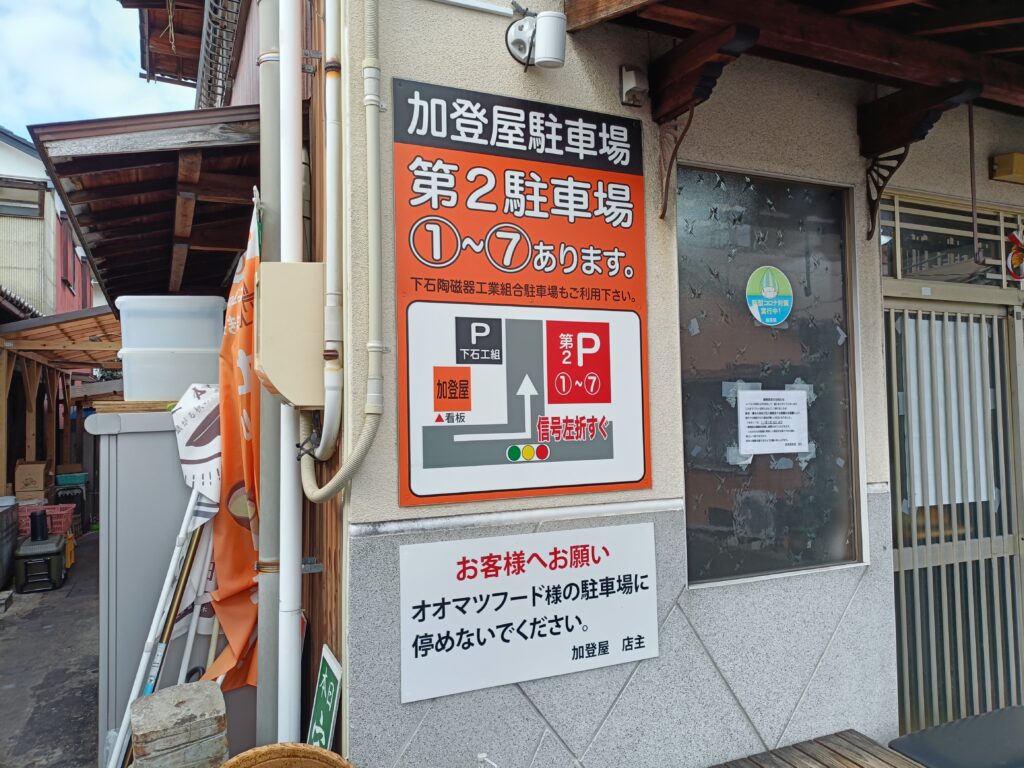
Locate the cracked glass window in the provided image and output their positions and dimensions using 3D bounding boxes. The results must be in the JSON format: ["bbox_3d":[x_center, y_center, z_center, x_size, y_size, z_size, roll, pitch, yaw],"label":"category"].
[{"bbox_3d":[0.890,-0.036,2.514,0.766,1.341,0.050,0,-2,-24],"label":"cracked glass window"}]

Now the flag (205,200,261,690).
[{"bbox_3d":[-0.969,0.209,2.600,0.230,1.680,0.150,0,-2,-24],"label":"flag"}]

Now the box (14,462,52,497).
[{"bbox_3d":[-5.274,1.030,8.150,0.280,0.290,0.340,0,-2,-24],"label":"box"}]

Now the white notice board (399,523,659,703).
[{"bbox_3d":[0.074,0.625,2.086,0.795,0.406,0.012,0,-2,-24],"label":"white notice board"}]

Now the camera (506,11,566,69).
[{"bbox_3d":[0.086,-0.977,2.080,0.138,0.180,0.157,0,-2,-24],"label":"camera"}]

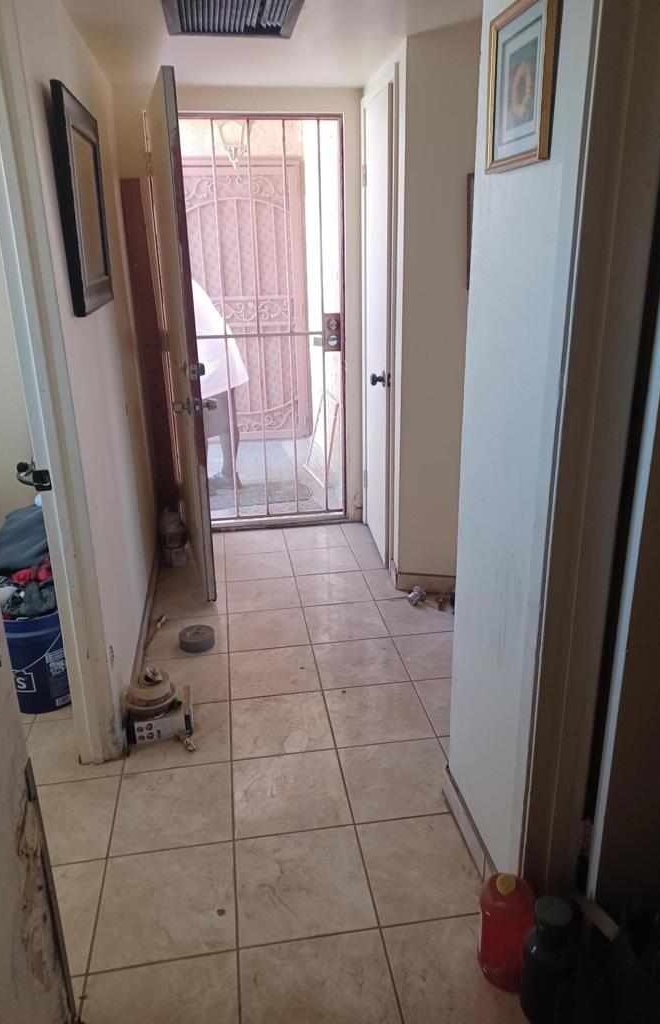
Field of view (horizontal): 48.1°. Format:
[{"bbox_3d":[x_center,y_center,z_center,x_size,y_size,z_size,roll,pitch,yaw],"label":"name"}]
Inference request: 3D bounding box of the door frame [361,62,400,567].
[{"bbox_3d":[0.267,-0.821,3.479,0.100,2.120,0.750,-4,20,-7],"label":"door frame"}]

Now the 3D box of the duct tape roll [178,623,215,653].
[{"bbox_3d":[-0.524,0.498,2.914,0.136,0.049,0.136,-4,20,-7],"label":"duct tape roll"}]

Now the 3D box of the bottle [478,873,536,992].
[{"bbox_3d":[0.375,0.868,1.552,0.117,0.240,0.117,-4,20,-7],"label":"bottle"}]

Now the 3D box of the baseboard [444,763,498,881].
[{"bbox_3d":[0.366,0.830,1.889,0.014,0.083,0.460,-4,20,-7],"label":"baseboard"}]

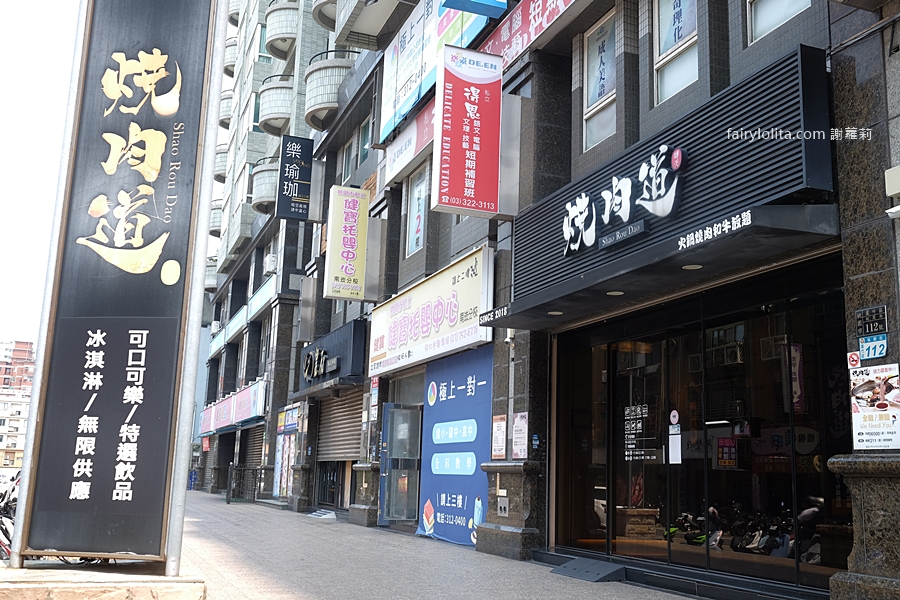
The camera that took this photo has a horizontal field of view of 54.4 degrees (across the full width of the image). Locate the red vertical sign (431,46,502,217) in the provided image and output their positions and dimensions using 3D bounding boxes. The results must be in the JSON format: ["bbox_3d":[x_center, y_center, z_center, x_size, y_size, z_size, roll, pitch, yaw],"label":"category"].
[{"bbox_3d":[0.249,-2.390,12.486,0.903,2.374,0.336,7,-13,-21],"label":"red vertical sign"}]

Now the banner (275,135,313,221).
[{"bbox_3d":[-4.438,-3.464,25.035,0.883,2.400,0.283,7,-13,-21],"label":"banner"}]

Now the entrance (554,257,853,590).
[{"bbox_3d":[2.333,1.374,9.212,0.179,2.763,5.064,7,-13,-21],"label":"entrance"}]

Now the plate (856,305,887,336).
[{"bbox_3d":[3.100,0.157,6.446,0.021,0.199,0.272,7,-13,-21],"label":"plate"}]

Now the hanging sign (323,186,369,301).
[{"bbox_3d":[-2.170,-1.195,18.590,0.789,2.401,0.267,7,-13,-21],"label":"hanging sign"}]

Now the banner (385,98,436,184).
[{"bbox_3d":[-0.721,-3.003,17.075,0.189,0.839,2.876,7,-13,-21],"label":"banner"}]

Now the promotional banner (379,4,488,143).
[{"bbox_3d":[-0.402,-4.924,16.608,0.132,2.150,5.639,7,-13,-21],"label":"promotional banner"}]

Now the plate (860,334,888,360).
[{"bbox_3d":[3.098,0.346,6.411,0.009,0.159,0.234,7,-13,-21],"label":"plate"}]

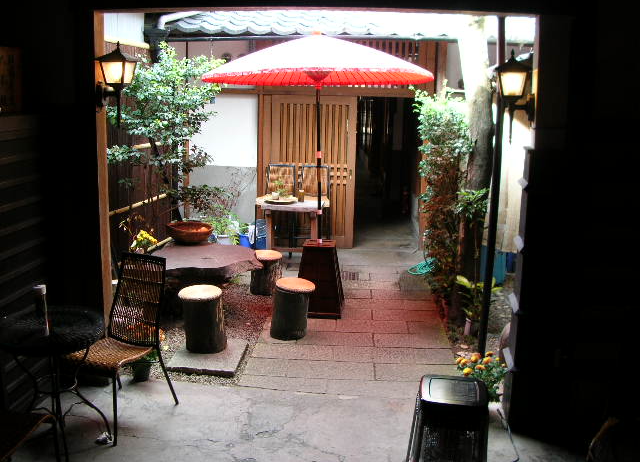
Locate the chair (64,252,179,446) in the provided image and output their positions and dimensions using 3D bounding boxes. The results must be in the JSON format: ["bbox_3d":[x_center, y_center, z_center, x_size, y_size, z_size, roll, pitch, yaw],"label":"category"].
[{"bbox_3d":[-1.134,0.611,3.565,0.480,0.870,0.620,5,9,23],"label":"chair"}]

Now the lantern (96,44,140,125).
[{"bbox_3d":[-1.217,-0.870,3.894,0.260,0.520,0.230,1,8,2],"label":"lantern"}]

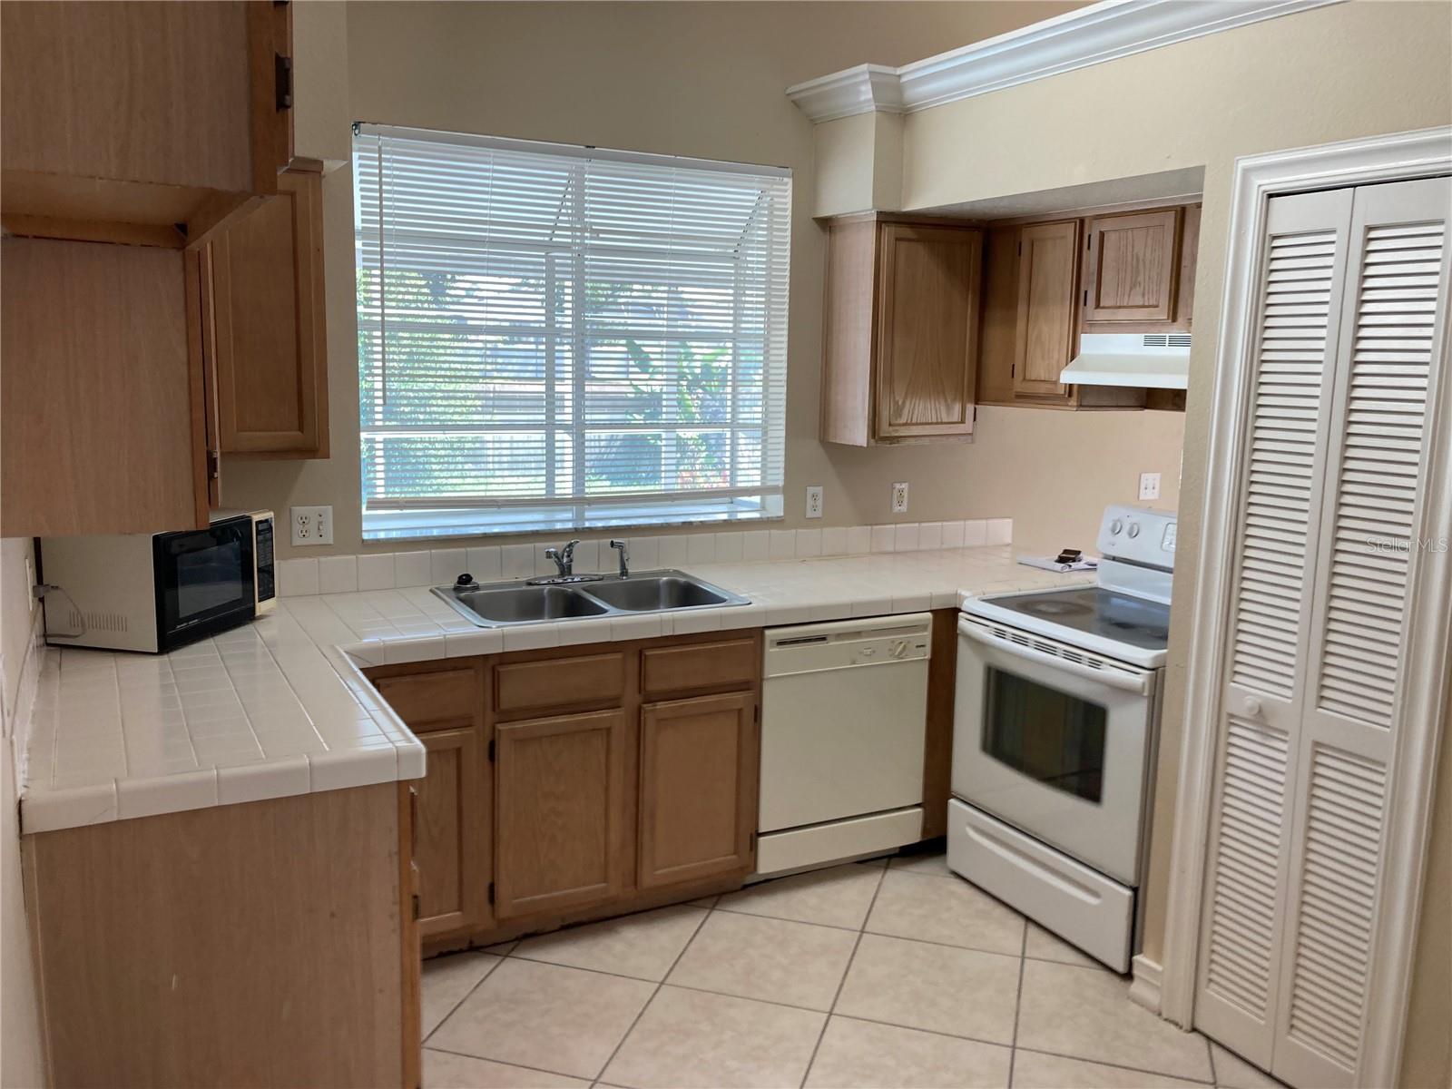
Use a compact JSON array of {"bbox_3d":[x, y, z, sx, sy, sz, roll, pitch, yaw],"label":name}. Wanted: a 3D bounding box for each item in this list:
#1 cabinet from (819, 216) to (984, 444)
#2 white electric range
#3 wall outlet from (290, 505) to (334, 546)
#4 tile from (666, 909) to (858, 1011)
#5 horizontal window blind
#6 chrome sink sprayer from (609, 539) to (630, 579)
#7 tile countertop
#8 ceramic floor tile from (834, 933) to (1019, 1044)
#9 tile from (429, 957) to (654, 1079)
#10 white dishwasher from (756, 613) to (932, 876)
[{"bbox_3d":[0.615,-0.736,4.124,0.467,0.760,0.310,-4,10,-28],"label":"cabinet"},{"bbox_3d":[1.170,0.519,3.518,0.695,1.170,0.755,-4,10,-28],"label":"white electric range"},{"bbox_3d":[-1.199,-0.051,3.414,0.115,0.115,0.010,-4,10,-28],"label":"wall outlet"},{"bbox_3d":[0.113,1.138,3.226,0.450,0.010,0.450,4,9,16],"label":"tile"},{"bbox_3d":[-0.434,-0.667,3.759,1.455,1.130,0.050,-4,10,-28],"label":"horizontal window blind"},{"bbox_3d":[-0.350,0.047,3.881,0.065,0.128,0.030,-4,10,-28],"label":"chrome sink sprayer"},{"bbox_3d":[-0.002,0.229,3.272,3.315,0.060,1.465,-4,10,-28],"label":"tile countertop"},{"bbox_3d":[0.544,1.167,3.100,0.450,0.010,0.450,4,9,16],"label":"ceramic floor tile"},{"bbox_3d":[-0.445,1.172,2.926,0.450,0.010,0.450,4,9,16],"label":"tile"},{"bbox_3d":[0.230,0.587,3.896,0.610,0.840,0.600,-4,10,-28],"label":"white dishwasher"}]

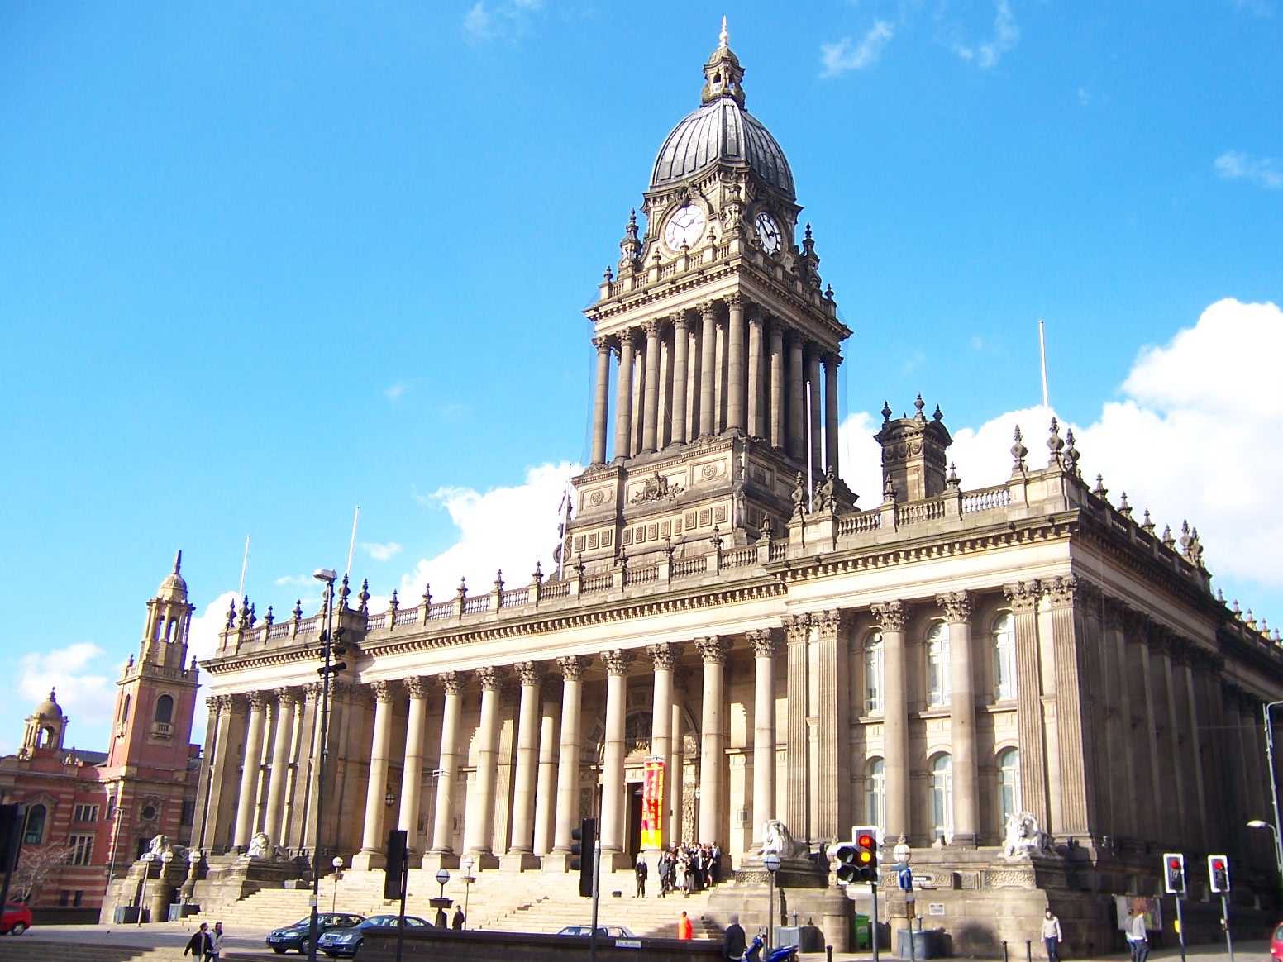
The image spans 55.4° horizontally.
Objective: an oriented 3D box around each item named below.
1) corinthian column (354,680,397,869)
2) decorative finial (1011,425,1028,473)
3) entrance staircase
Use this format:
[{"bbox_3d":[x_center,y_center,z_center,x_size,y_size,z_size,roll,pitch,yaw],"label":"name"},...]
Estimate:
[{"bbox_3d":[-16.109,17.966,75.148,1.250,11.450,1.250,-14,-24,38],"label":"corinthian column"},{"bbox_3d":[15.734,-1.302,50.968,0.750,2.100,0.750,-14,-24,38],"label":"decorative finial"},{"bbox_3d":[-8.973,20.858,60.701,36.000,3.200,8.000,-14,-24,38],"label":"entrance staircase"}]

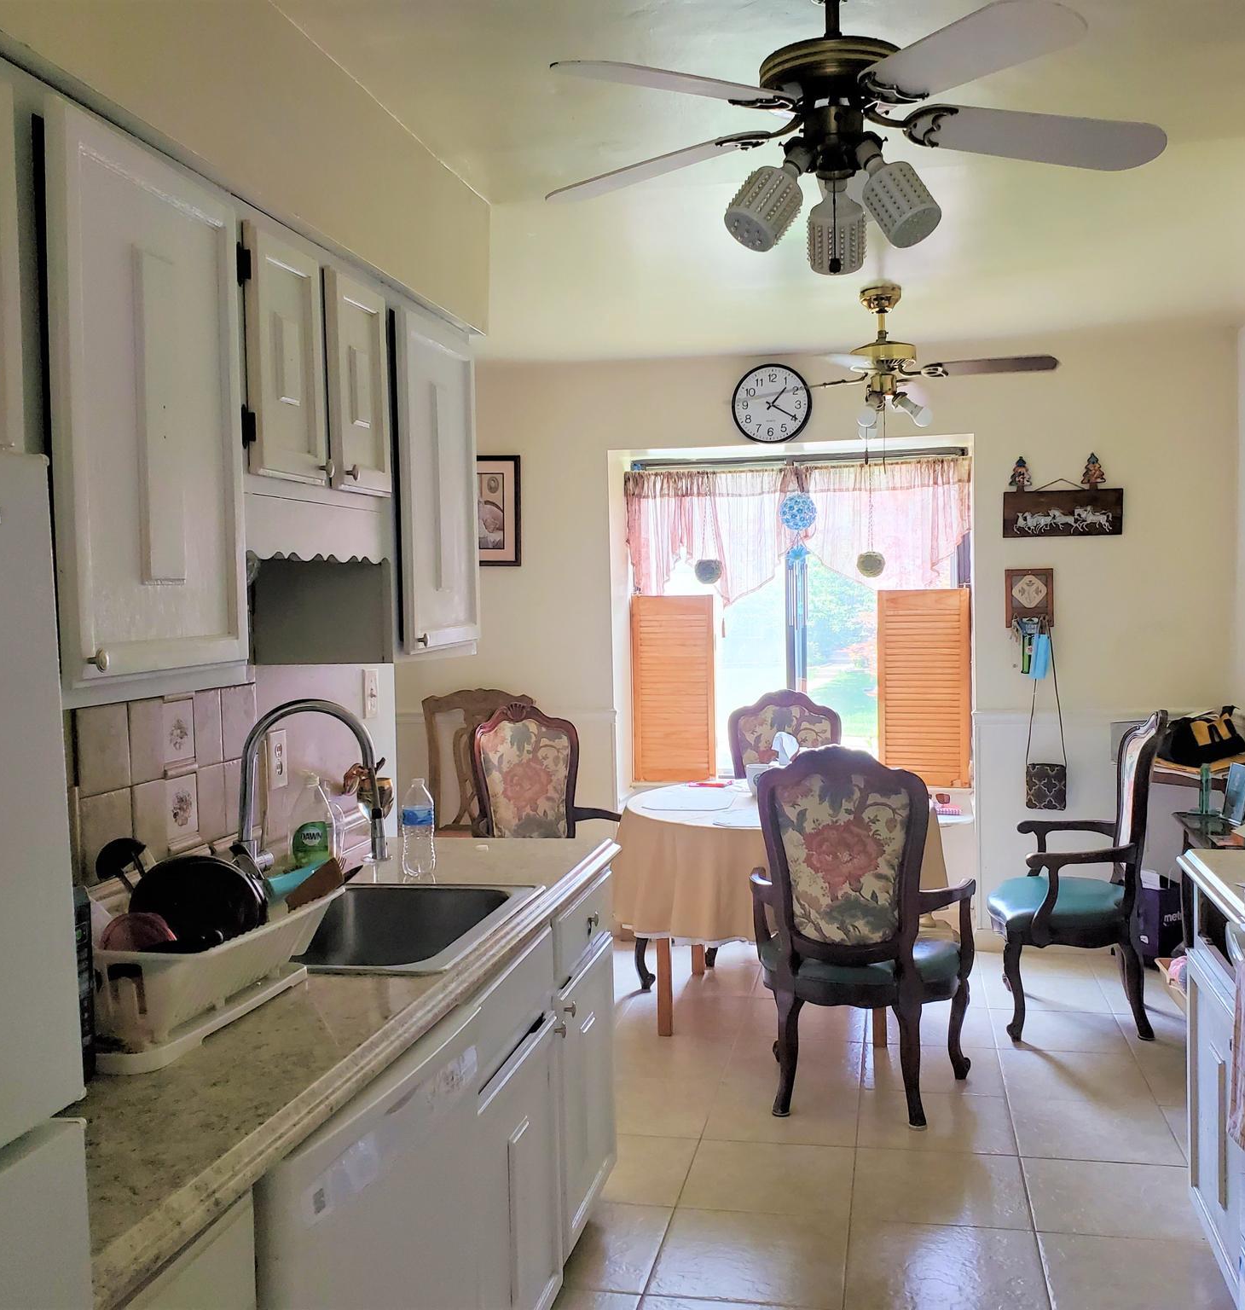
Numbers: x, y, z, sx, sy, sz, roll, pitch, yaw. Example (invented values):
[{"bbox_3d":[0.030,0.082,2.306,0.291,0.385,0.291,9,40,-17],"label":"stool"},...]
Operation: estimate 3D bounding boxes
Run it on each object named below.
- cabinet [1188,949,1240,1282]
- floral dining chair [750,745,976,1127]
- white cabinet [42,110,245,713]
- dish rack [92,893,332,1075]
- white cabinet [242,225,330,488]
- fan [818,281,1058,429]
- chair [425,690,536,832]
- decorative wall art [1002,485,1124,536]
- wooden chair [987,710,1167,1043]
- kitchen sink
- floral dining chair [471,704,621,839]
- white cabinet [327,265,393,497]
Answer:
[{"bbox_3d":[1.482,0.938,2.616,0.588,0.580,0.390,-1,3,13],"label":"cabinet"},{"bbox_3d":[0.683,0.754,3.799,0.630,1.060,0.600,0,3,18],"label":"floral dining chair"},{"bbox_3d":[-0.800,-0.314,1.848,0.328,0.751,0.480,-1,3,13],"label":"white cabinet"},{"bbox_3d":[-0.638,0.418,1.793,0.320,0.140,0.450,-1,3,12],"label":"dish rack"},{"bbox_3d":[-0.685,-0.470,2.154,0.300,0.385,0.280,-1,3,12],"label":"white cabinet"},{"bbox_3d":[0.830,-0.936,4.179,1.060,0.480,1.060,-1,3,13],"label":"fan"},{"bbox_3d":[-0.621,0.702,5.354,0.510,1.075,0.550,-1,3,4],"label":"chair"},{"bbox_3d":[1.750,-0.569,5.209,0.455,0.190,0.025,-1,3,12],"label":"decorative wall art"},{"bbox_3d":[1.554,0.723,4.501,0.598,1.060,0.600,-1,3,13],"label":"wooden chair"},{"bbox_3d":[-0.486,0.573,2.387,0.540,0.190,0.620,-1,3,13],"label":"kitchen sink"},{"bbox_3d":[-0.248,0.722,4.919,0.630,1.060,0.600,-2,3,-27],"label":"floral dining chair"},{"bbox_3d":[-0.653,-0.502,2.521,0.328,0.395,0.275,-1,3,13],"label":"white cabinet"}]

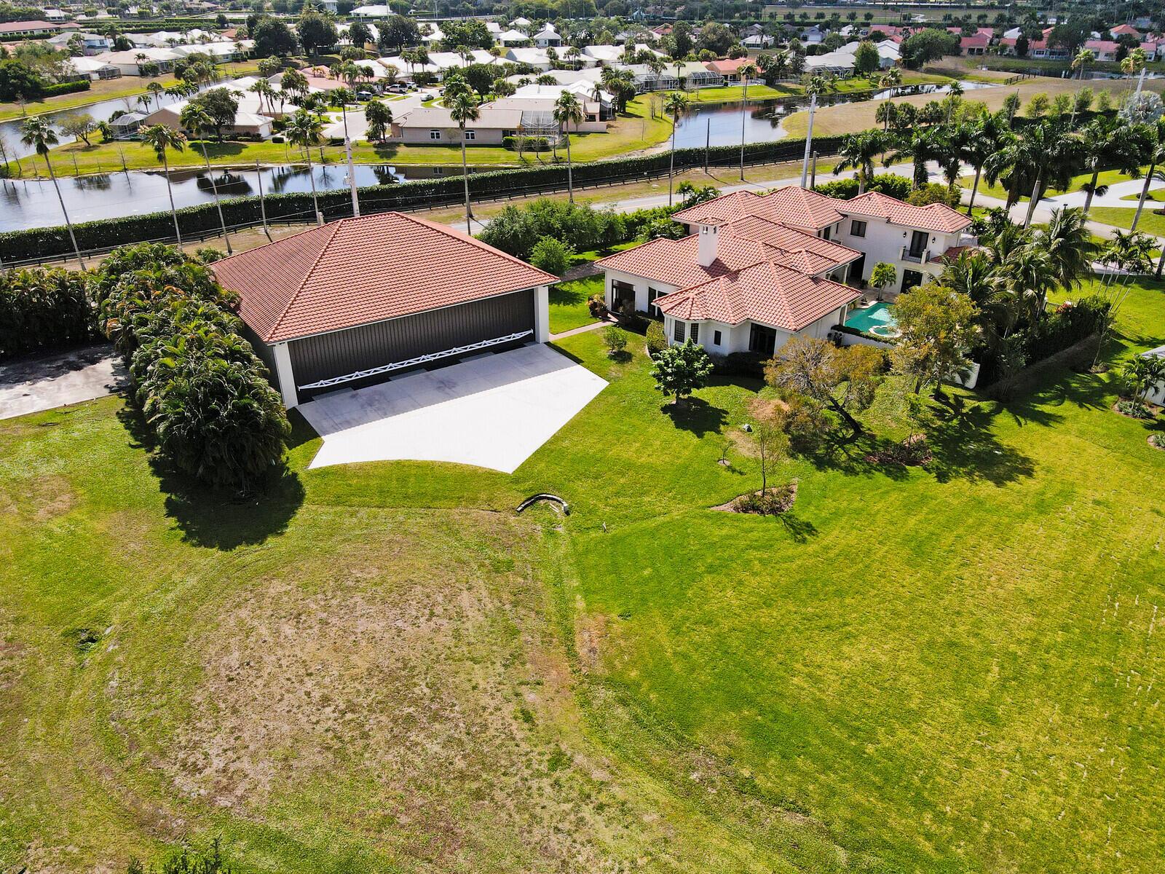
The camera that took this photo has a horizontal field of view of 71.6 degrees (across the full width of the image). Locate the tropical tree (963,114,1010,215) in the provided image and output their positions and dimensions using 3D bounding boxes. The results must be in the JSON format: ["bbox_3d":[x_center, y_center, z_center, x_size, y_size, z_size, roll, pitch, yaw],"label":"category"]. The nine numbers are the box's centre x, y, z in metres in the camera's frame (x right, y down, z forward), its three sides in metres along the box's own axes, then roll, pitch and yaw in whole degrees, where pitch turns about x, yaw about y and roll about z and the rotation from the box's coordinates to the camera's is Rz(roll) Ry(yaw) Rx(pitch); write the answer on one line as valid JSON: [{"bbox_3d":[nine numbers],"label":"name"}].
[{"bbox_3d":[49.281,-33.337,99.799,6.200,12.000,6.200,0,30,0],"label":"tropical tree"}]

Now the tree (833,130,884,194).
[{"bbox_3d":[36.017,-34.260,103.537,6.400,9.800,6.400,0,31,0],"label":"tree"}]

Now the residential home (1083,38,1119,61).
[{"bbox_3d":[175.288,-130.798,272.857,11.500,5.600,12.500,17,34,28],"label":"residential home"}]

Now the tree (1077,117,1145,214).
[{"bbox_3d":[60.627,-30.100,93.544,7.600,12.800,7.600,0,31,0],"label":"tree"}]

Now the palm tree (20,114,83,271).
[{"bbox_3d":[-54.037,-24.752,83.597,4.000,15.200,4.000,-1,30,0],"label":"palm tree"}]

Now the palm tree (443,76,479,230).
[{"bbox_3d":[-14.161,-34.194,98.177,4.200,15.400,4.200,0,30,0],"label":"palm tree"}]

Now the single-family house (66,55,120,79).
[{"bbox_3d":[-154.859,-116.133,254.038,16.000,5.600,15.500,-5,30,-7],"label":"single-family house"}]

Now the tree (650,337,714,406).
[{"bbox_3d":[7.212,-4.615,57.696,4.400,4.900,4.400,-1,30,0],"label":"tree"}]

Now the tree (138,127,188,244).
[{"bbox_3d":[-43.098,-25.249,84.528,4.900,13.800,4.900,0,30,0],"label":"tree"}]

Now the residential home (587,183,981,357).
[{"bbox_3d":[18.565,-17.091,75.006,25.500,9.000,32.500,25,38,36],"label":"residential home"}]

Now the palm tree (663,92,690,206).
[{"bbox_3d":[12.530,-40.380,110.872,3.700,13.200,3.700,0,30,0],"label":"palm tree"}]

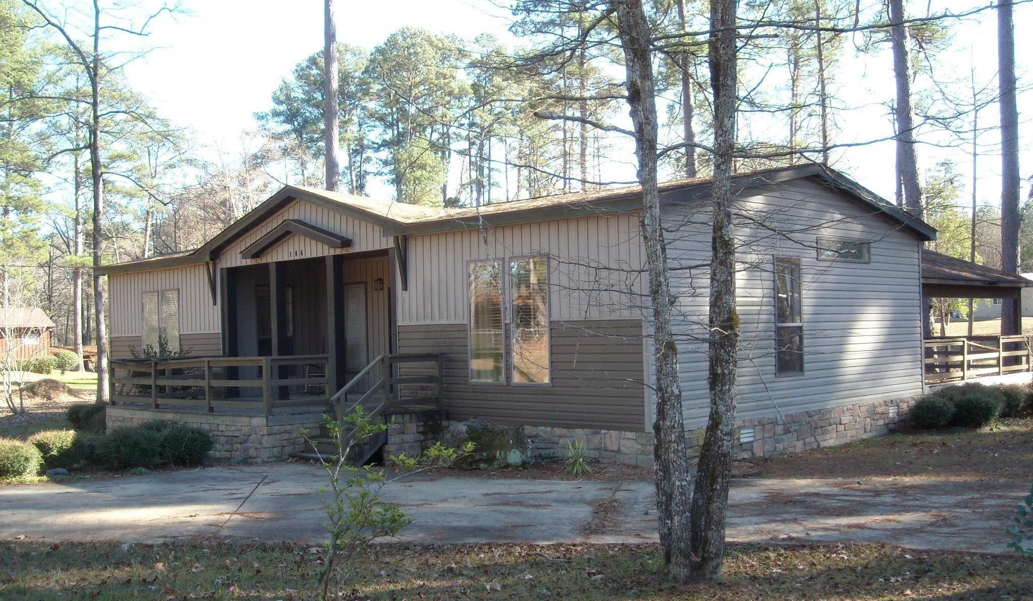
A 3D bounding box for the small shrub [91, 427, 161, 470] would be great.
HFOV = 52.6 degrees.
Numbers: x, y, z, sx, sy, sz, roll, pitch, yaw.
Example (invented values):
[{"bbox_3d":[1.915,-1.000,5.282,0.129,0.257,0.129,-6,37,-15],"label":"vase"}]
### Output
[{"bbox_3d":[-5.691,2.139,15.240,1.037,0.591,0.985,-1,-2,-21],"label":"small shrub"}]

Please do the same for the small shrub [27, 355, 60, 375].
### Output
[{"bbox_3d":[-25.367,3.461,55.983,1.731,0.995,1.644,0,-2,-24],"label":"small shrub"}]

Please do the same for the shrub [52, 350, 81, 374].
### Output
[{"bbox_3d":[-24.109,3.288,55.978,1.558,1.255,1.480,0,-2,-23],"label":"shrub"}]

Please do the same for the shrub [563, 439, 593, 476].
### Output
[{"bbox_3d":[0.800,2.006,13.442,0.374,0.449,0.355,-1,-2,3],"label":"shrub"}]

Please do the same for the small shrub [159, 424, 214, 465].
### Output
[{"bbox_3d":[-4.958,2.144,15.640,0.822,0.577,0.781,-1,-2,-18],"label":"small shrub"}]

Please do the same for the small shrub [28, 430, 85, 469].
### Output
[{"bbox_3d":[-6.871,2.204,15.591,0.844,0.538,0.802,0,-2,-24],"label":"small shrub"}]

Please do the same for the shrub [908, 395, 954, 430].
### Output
[{"bbox_3d":[7.408,1.977,18.590,0.819,0.577,0.778,-2,-2,22],"label":"shrub"}]

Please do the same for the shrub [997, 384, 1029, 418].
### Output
[{"bbox_3d":[9.804,1.965,20.589,0.637,0.636,0.605,-2,-2,25],"label":"shrub"}]

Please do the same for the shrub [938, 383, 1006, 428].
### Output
[{"bbox_3d":[8.252,1.870,18.887,1.227,0.775,1.165,-2,-2,23],"label":"shrub"}]

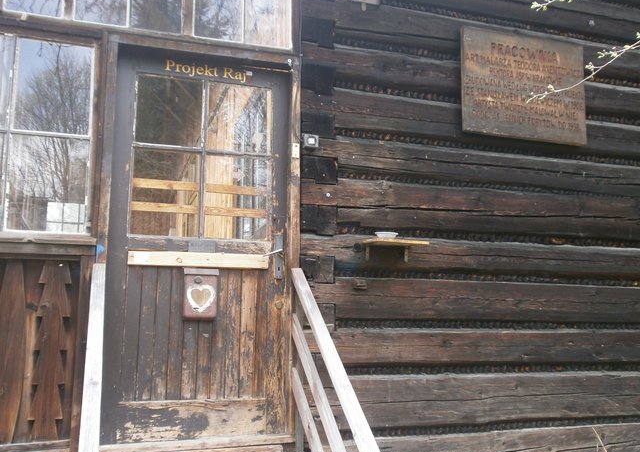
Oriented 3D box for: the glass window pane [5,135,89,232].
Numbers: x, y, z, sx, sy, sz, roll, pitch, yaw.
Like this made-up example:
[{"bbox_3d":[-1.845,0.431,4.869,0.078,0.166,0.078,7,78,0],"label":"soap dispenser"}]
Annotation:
[{"bbox_3d":[-1.288,-0.202,2.813,0.356,0.454,0.020,3,-8,-17],"label":"glass window pane"}]

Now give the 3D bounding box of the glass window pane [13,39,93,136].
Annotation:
[{"bbox_3d":[-1.288,-0.676,2.874,0.341,0.452,0.020,3,-8,-17],"label":"glass window pane"}]

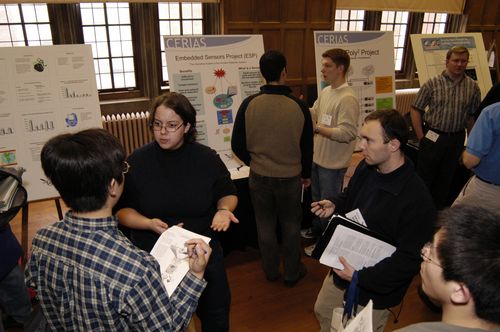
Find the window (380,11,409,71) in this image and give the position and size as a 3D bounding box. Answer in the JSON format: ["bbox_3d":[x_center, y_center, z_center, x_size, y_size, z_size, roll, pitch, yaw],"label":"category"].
[{"bbox_3d":[2.505,-2.211,6.600,0.610,1.040,0.100,-9,23,-21],"label":"window"}]

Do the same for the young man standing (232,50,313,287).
[{"bbox_3d":[0.168,0.087,2.715,0.530,1.760,0.370,6,22,14],"label":"young man standing"}]

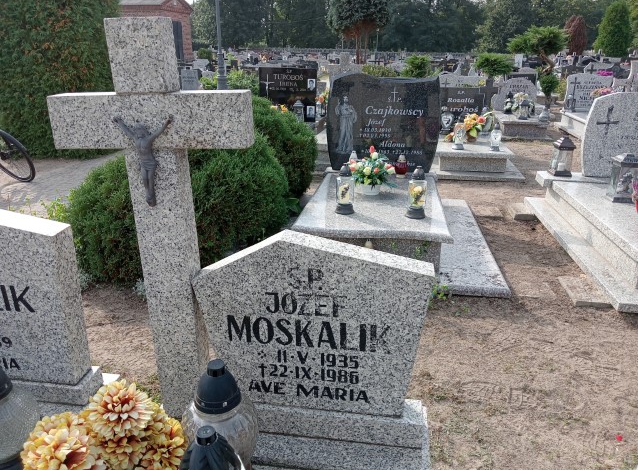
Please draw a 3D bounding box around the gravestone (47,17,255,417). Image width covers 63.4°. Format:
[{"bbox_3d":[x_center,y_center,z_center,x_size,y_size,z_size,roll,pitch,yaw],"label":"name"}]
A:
[{"bbox_3d":[-0.528,0.020,1.812,0.644,1.442,0.105,1,20,8],"label":"gravestone"}]

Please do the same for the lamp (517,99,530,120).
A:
[{"bbox_3d":[3.903,-2.374,9.780,0.200,0.350,0.200,2,20,8],"label":"lamp"}]

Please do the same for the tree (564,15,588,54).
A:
[{"bbox_3d":[17.775,-13.155,35.721,1.650,3.740,1.600,-1,19,0],"label":"tree"}]

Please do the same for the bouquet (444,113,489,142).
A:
[{"bbox_3d":[1.978,-1.423,6.826,0.573,0.320,0.380,3,20,9],"label":"bouquet"}]

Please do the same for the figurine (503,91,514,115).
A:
[{"bbox_3d":[3.708,-2.562,10.040,0.215,0.401,0.180,3,20,9],"label":"figurine"}]

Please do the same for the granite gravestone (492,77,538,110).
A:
[{"bbox_3d":[3.865,-2.775,10.240,0.858,0.628,0.130,3,19,8],"label":"granite gravestone"}]

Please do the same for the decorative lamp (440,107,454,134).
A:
[{"bbox_3d":[1.929,-1.706,7.762,0.190,0.380,0.140,3,19,8],"label":"decorative lamp"}]

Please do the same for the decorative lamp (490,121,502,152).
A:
[{"bbox_3d":[2.240,-1.230,6.466,0.125,0.330,0.125,2,20,8],"label":"decorative lamp"}]

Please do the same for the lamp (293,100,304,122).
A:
[{"bbox_3d":[-0.318,-1.908,8.020,0.185,0.360,0.185,2,20,8],"label":"lamp"}]

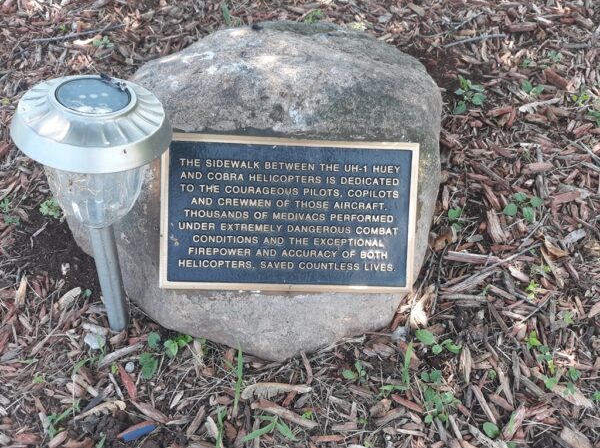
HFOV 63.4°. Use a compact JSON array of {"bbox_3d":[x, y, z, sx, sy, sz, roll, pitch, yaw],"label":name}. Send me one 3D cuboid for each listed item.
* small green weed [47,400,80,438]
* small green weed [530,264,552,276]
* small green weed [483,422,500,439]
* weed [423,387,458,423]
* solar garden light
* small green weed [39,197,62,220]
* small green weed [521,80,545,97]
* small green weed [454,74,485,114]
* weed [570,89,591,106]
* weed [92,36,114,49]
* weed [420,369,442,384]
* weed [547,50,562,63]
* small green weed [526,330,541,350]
[{"bbox_3d":[-0.271,0.223,0.557,0.039,0.025,0.043,8,49,0],"label":"small green weed"},{"bbox_3d":[0.385,0.072,0.773,0.035,0.013,0.020,8,49,0],"label":"small green weed"},{"bbox_3d":[0.200,0.216,0.507,0.018,0.007,0.017,6,45,0],"label":"small green weed"},{"bbox_3d":[0.150,0.193,0.519,0.037,0.015,0.036,6,45,0],"label":"weed"},{"bbox_3d":[-0.185,0.016,0.465,0.122,0.295,0.122,10,43,-5],"label":"solar garden light"},{"bbox_3d":[-0.351,-0.022,0.683,0.032,0.013,0.030,6,45,0],"label":"small green weed"},{"bbox_3d":[0.534,-0.311,1.115,0.055,0.030,0.050,8,49,0],"label":"small green weed"},{"bbox_3d":[0.334,-0.255,0.956,0.064,0.047,0.064,6,45,0],"label":"small green weed"},{"bbox_3d":[0.642,-0.289,1.111,0.046,0.027,0.044,8,49,0],"label":"weed"},{"bbox_3d":[-0.418,-0.386,1.031,0.044,0.018,0.029,6,45,0],"label":"weed"},{"bbox_3d":[0.173,0.200,0.637,0.029,0.013,0.018,8,49,0],"label":"weed"},{"bbox_3d":[0.644,-0.424,1.227,0.041,0.027,0.042,8,49,0],"label":"weed"},{"bbox_3d":[0.281,0.139,0.585,0.016,0.014,0.018,6,45,0],"label":"small green weed"}]

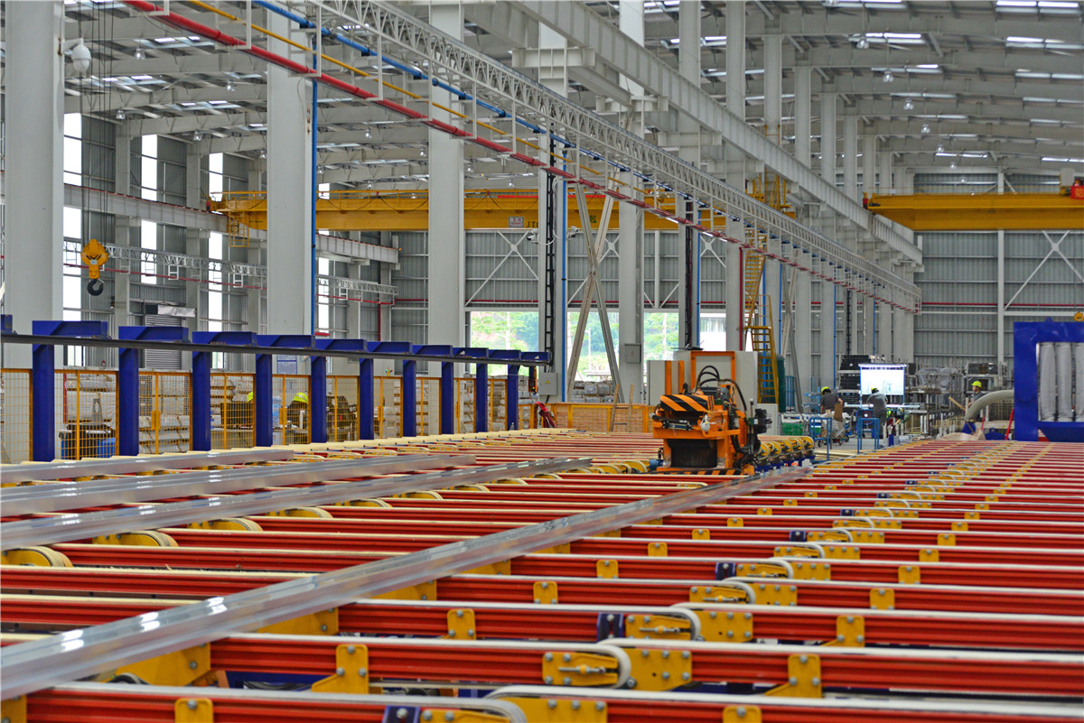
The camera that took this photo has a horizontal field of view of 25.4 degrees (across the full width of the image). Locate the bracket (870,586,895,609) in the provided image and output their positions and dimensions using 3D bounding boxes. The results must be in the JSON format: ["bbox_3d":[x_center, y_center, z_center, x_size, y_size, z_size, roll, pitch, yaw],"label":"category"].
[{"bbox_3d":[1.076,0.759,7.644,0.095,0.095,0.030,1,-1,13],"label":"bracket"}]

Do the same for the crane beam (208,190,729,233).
[{"bbox_3d":[-1.930,-7.032,112.995,28.980,1.950,1.600,1,-1,13],"label":"crane beam"}]

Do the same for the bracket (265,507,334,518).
[{"bbox_3d":[-1.341,0.873,13.385,0.390,0.135,0.100,1,-1,13],"label":"bracket"}]

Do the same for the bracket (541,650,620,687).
[{"bbox_3d":[0.094,0.727,5.704,0.190,0.090,0.050,1,-1,13],"label":"bracket"}]

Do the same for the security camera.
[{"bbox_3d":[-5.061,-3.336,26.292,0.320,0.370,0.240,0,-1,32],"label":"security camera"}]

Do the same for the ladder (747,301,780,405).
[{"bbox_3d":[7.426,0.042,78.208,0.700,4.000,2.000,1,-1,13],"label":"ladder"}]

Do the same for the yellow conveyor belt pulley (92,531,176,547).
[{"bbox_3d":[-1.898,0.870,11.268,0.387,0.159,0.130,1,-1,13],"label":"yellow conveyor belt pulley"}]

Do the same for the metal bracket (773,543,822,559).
[{"bbox_3d":[1.125,0.844,10.588,0.206,0.087,0.050,1,-1,13],"label":"metal bracket"}]

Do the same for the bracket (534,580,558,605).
[{"bbox_3d":[0.018,0.831,8.559,0.092,0.106,0.035,1,-1,13],"label":"bracket"}]

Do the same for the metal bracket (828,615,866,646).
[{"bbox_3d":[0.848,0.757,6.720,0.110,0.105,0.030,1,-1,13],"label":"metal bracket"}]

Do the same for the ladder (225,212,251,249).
[{"bbox_3d":[-13.837,-6.024,110.039,0.741,1.688,0.600,1,-1,13],"label":"ladder"}]

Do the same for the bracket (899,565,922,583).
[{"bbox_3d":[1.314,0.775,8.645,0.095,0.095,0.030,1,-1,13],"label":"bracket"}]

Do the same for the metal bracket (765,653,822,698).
[{"bbox_3d":[0.678,0.847,6.461,0.153,0.128,0.040,1,-1,13],"label":"metal bracket"}]

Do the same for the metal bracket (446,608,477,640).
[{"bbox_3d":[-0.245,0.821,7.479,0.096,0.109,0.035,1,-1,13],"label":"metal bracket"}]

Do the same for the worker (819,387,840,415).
[{"bbox_3d":[8.170,1.478,68.000,0.580,1.580,0.480,1,-1,-12],"label":"worker"}]

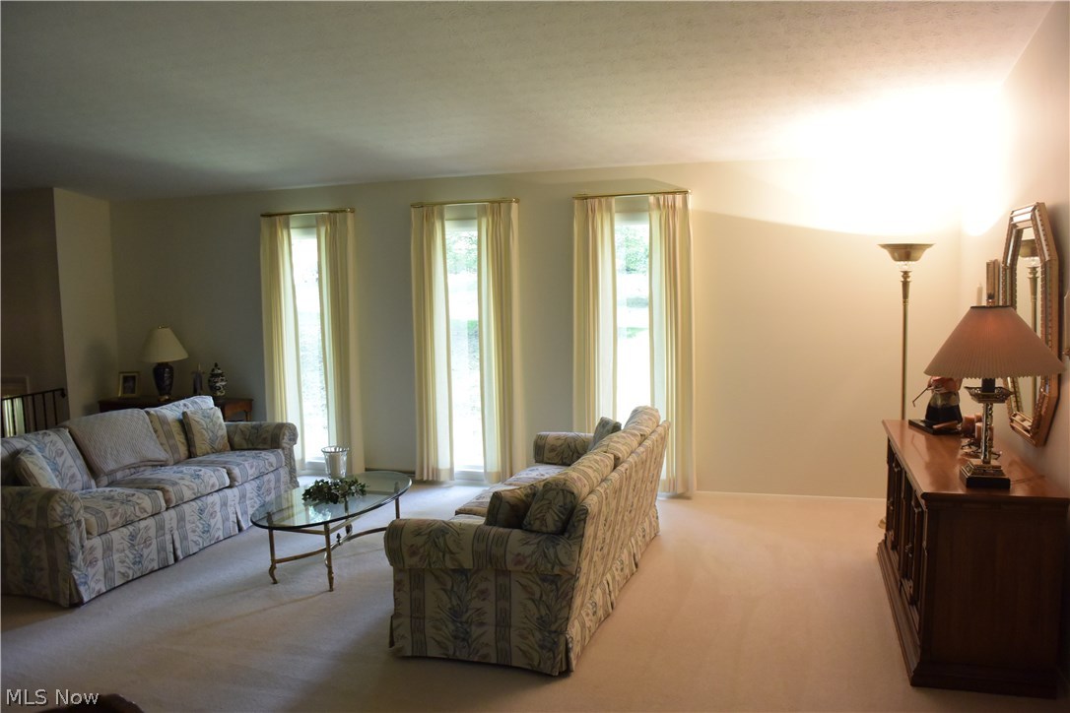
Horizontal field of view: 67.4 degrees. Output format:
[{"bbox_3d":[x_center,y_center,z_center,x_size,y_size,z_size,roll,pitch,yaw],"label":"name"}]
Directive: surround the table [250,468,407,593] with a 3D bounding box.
[{"bbox_3d":[-1.149,1.008,4.690,0.705,0.394,1.330,0,4,16],"label":"table"}]

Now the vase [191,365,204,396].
[{"bbox_3d":[-3.102,0.222,7.375,0.100,0.300,0.090,0,5,19],"label":"vase"}]

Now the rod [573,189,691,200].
[{"bbox_3d":[0.737,-1.228,6.123,0.886,0.040,0.080,0,4,16],"label":"rod"}]

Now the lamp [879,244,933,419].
[{"bbox_3d":[2.324,0.197,5.052,0.305,1.797,0.305,0,5,19],"label":"lamp"}]

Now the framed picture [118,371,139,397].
[{"bbox_3d":[-3.804,0.263,7.520,0.190,0.250,0.050,-1,-8,4],"label":"framed picture"}]

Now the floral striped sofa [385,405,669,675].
[{"bbox_3d":[0.097,0.803,4.287,0.909,0.809,2.079,0,5,19],"label":"floral striped sofa"}]

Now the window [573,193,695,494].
[{"bbox_3d":[0.755,-0.107,6.147,0.905,2.258,0.130,0,5,19],"label":"window"}]

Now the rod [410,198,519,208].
[{"bbox_3d":[-0.561,-1.236,6.485,0.927,0.040,0.080,0,4,16],"label":"rod"}]

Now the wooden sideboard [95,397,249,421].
[{"bbox_3d":[-3.163,0.734,7.107,1.270,0.687,0.420,0,4,16],"label":"wooden sideboard"}]

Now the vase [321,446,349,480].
[{"bbox_3d":[-1.284,0.689,5.165,0.175,0.182,0.175,0,4,16],"label":"vase"}]

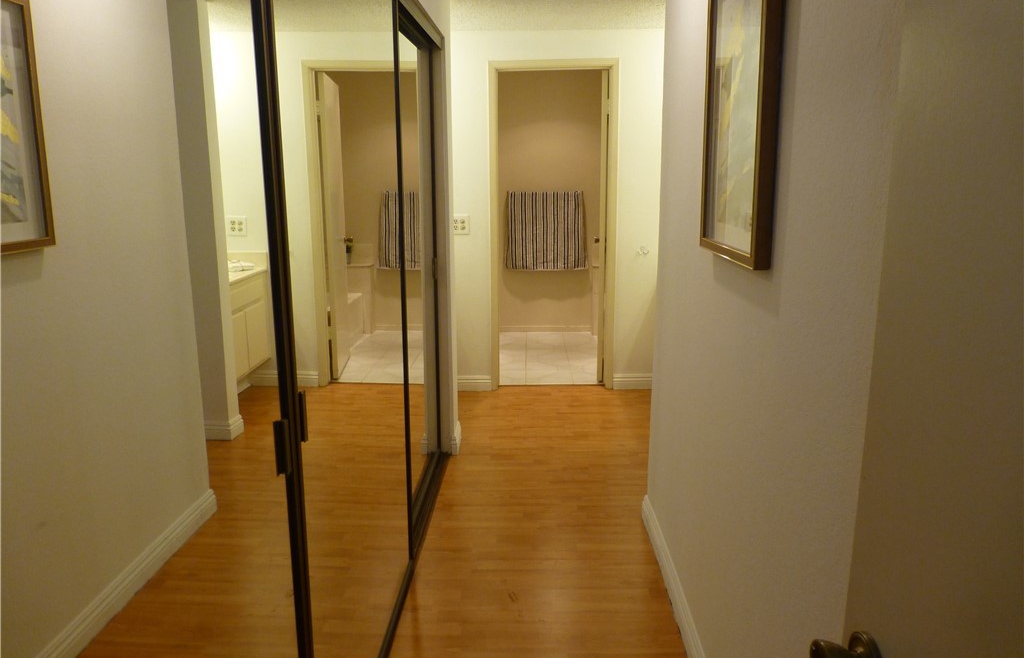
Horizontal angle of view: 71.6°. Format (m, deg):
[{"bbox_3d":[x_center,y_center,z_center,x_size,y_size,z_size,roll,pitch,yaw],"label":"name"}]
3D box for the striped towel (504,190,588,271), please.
[{"bbox_3d":[0.320,-0.880,6.446,0.750,0.725,0.070,0,11,2],"label":"striped towel"}]

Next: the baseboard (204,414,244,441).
[{"bbox_3d":[-1.591,0.545,3.919,0.165,0.100,0.130,0,11,2],"label":"baseboard"}]

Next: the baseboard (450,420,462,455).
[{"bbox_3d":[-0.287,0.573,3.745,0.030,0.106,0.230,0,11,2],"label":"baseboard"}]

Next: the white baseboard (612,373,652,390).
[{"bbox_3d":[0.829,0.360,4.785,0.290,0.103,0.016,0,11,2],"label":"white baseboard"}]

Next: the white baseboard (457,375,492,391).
[{"bbox_3d":[-0.262,0.362,4.794,0.245,0.103,0.016,0,11,2],"label":"white baseboard"}]

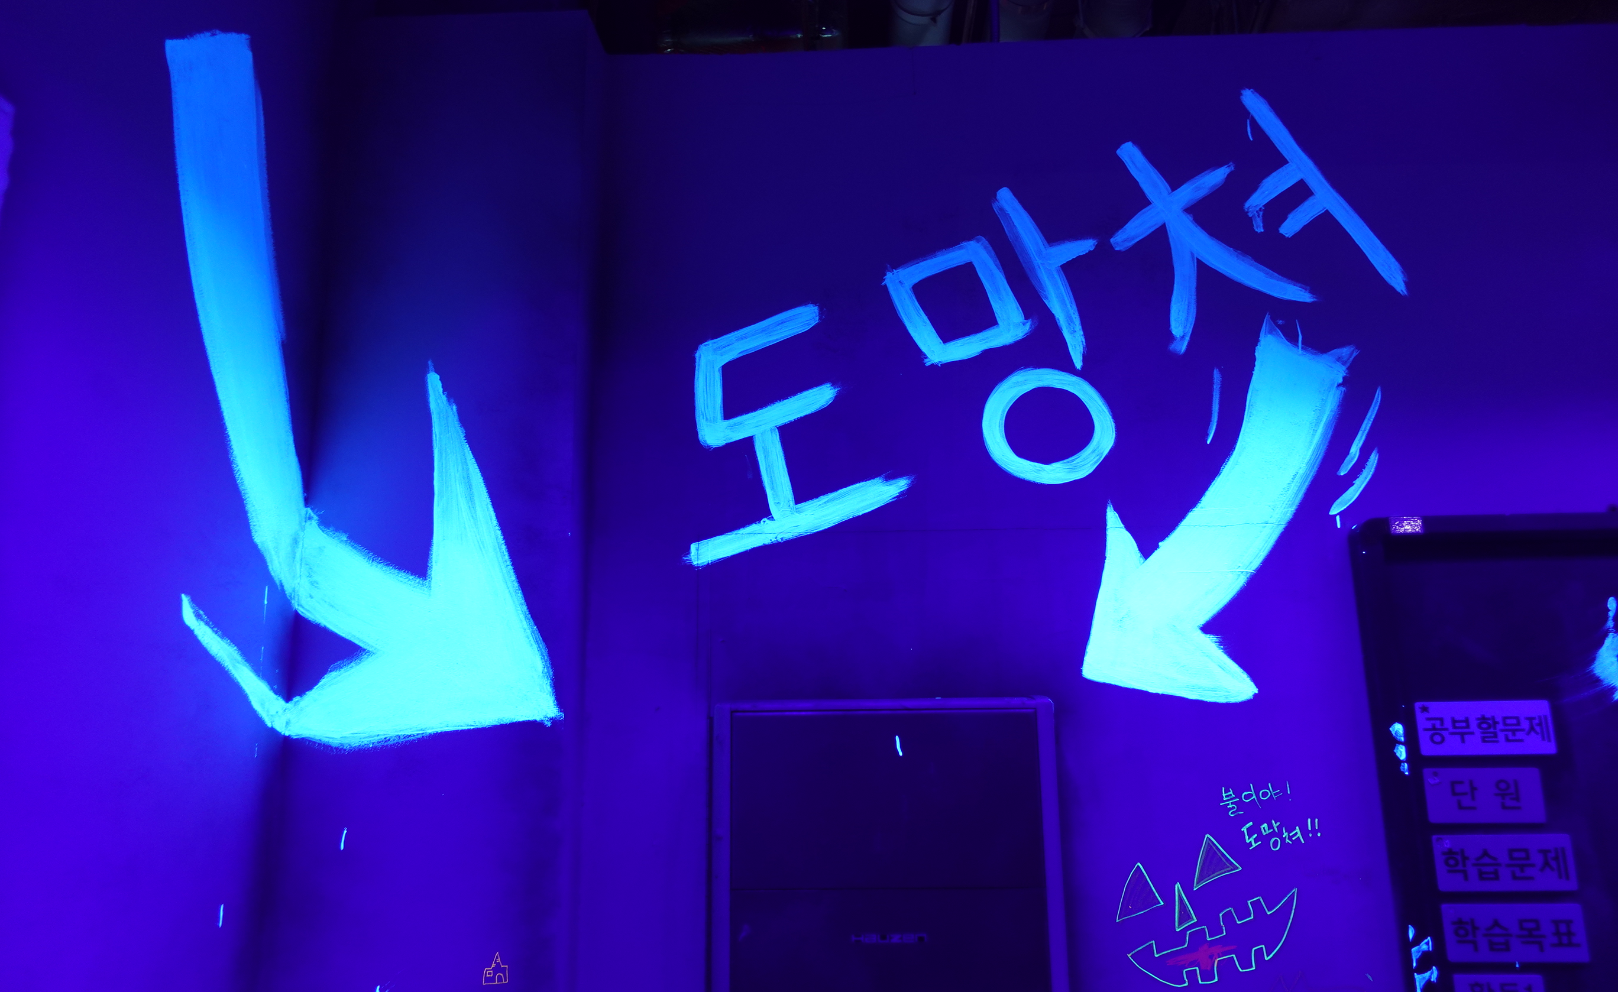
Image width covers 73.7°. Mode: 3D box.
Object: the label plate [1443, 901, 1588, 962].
[{"bbox_3d":[1.114,0.689,1.701,0.214,0.086,0.004,-1,-13,3],"label":"label plate"}]

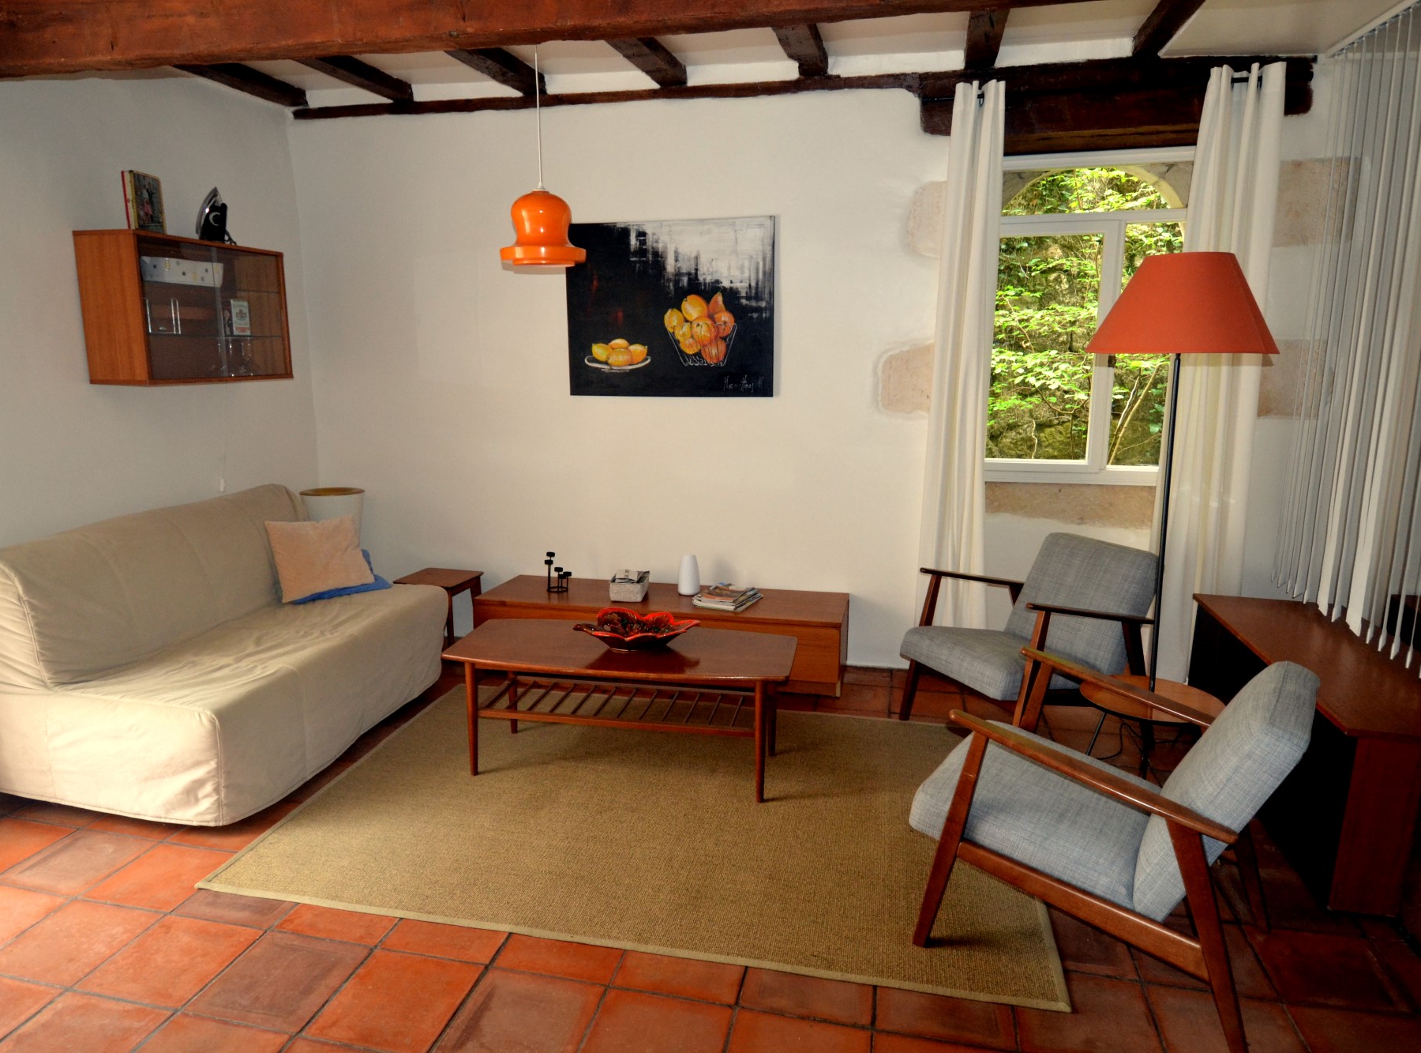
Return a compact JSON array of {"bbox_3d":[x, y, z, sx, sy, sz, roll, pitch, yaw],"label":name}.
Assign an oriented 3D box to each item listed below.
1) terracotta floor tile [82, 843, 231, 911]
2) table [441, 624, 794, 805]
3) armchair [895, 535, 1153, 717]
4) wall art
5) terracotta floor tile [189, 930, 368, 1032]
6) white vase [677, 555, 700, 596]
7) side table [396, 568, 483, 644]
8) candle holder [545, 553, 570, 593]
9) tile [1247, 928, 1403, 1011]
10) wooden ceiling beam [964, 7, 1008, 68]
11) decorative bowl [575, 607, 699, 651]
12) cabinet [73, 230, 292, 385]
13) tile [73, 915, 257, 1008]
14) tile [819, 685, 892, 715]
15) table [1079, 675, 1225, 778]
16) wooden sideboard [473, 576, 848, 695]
[{"bbox_3d":[-1.582,1.022,2.426,0.302,0.018,0.302,2,10,13],"label":"terracotta floor tile"},{"bbox_3d":[-0.318,0.672,3.191,1.306,0.453,0.498,2,11,10],"label":"table"},{"bbox_3d":[1.274,0.469,3.343,0.780,0.760,0.640,-4,11,-23],"label":"armchair"},{"bbox_3d":[-0.203,-1.054,4.071,1.047,0.831,0.030,2,10,13],"label":"wall art"},{"bbox_3d":[-1.070,1.134,2.081,0.313,0.020,0.282,2,12,12],"label":"terracotta floor tile"},{"bbox_3d":[-0.109,0.239,4.173,0.109,0.189,0.109,0,10,0],"label":"white vase"},{"bbox_3d":[-1.412,0.470,4.378,0.345,0.410,0.350,2,10,13],"label":"side table"},{"bbox_3d":[-0.776,0.229,4.211,0.128,0.196,0.116,2,10,13],"label":"candle holder"},{"bbox_3d":[1.507,1.086,2.043,0.302,0.018,0.302,2,10,13],"label":"tile"},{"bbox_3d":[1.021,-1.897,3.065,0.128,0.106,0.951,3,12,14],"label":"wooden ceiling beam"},{"bbox_3d":[-0.269,0.402,3.161,0.430,0.090,0.330,3,12,14],"label":"decorative bowl"},{"bbox_3d":[-2.294,-0.945,3.707,0.299,0.593,0.796,3,12,14],"label":"cabinet"},{"bbox_3d":[-1.386,1.121,2.151,0.315,0.020,0.282,2,12,12],"label":"tile"},{"bbox_3d":[0.659,0.784,3.790,0.302,0.018,0.302,2,10,13],"label":"tile"},{"bbox_3d":[1.404,0.764,2.711,0.410,0.450,0.410,3,12,14],"label":"table"},{"bbox_3d":[-0.224,0.533,4.117,1.760,0.372,0.500,2,10,13],"label":"wooden sideboard"}]

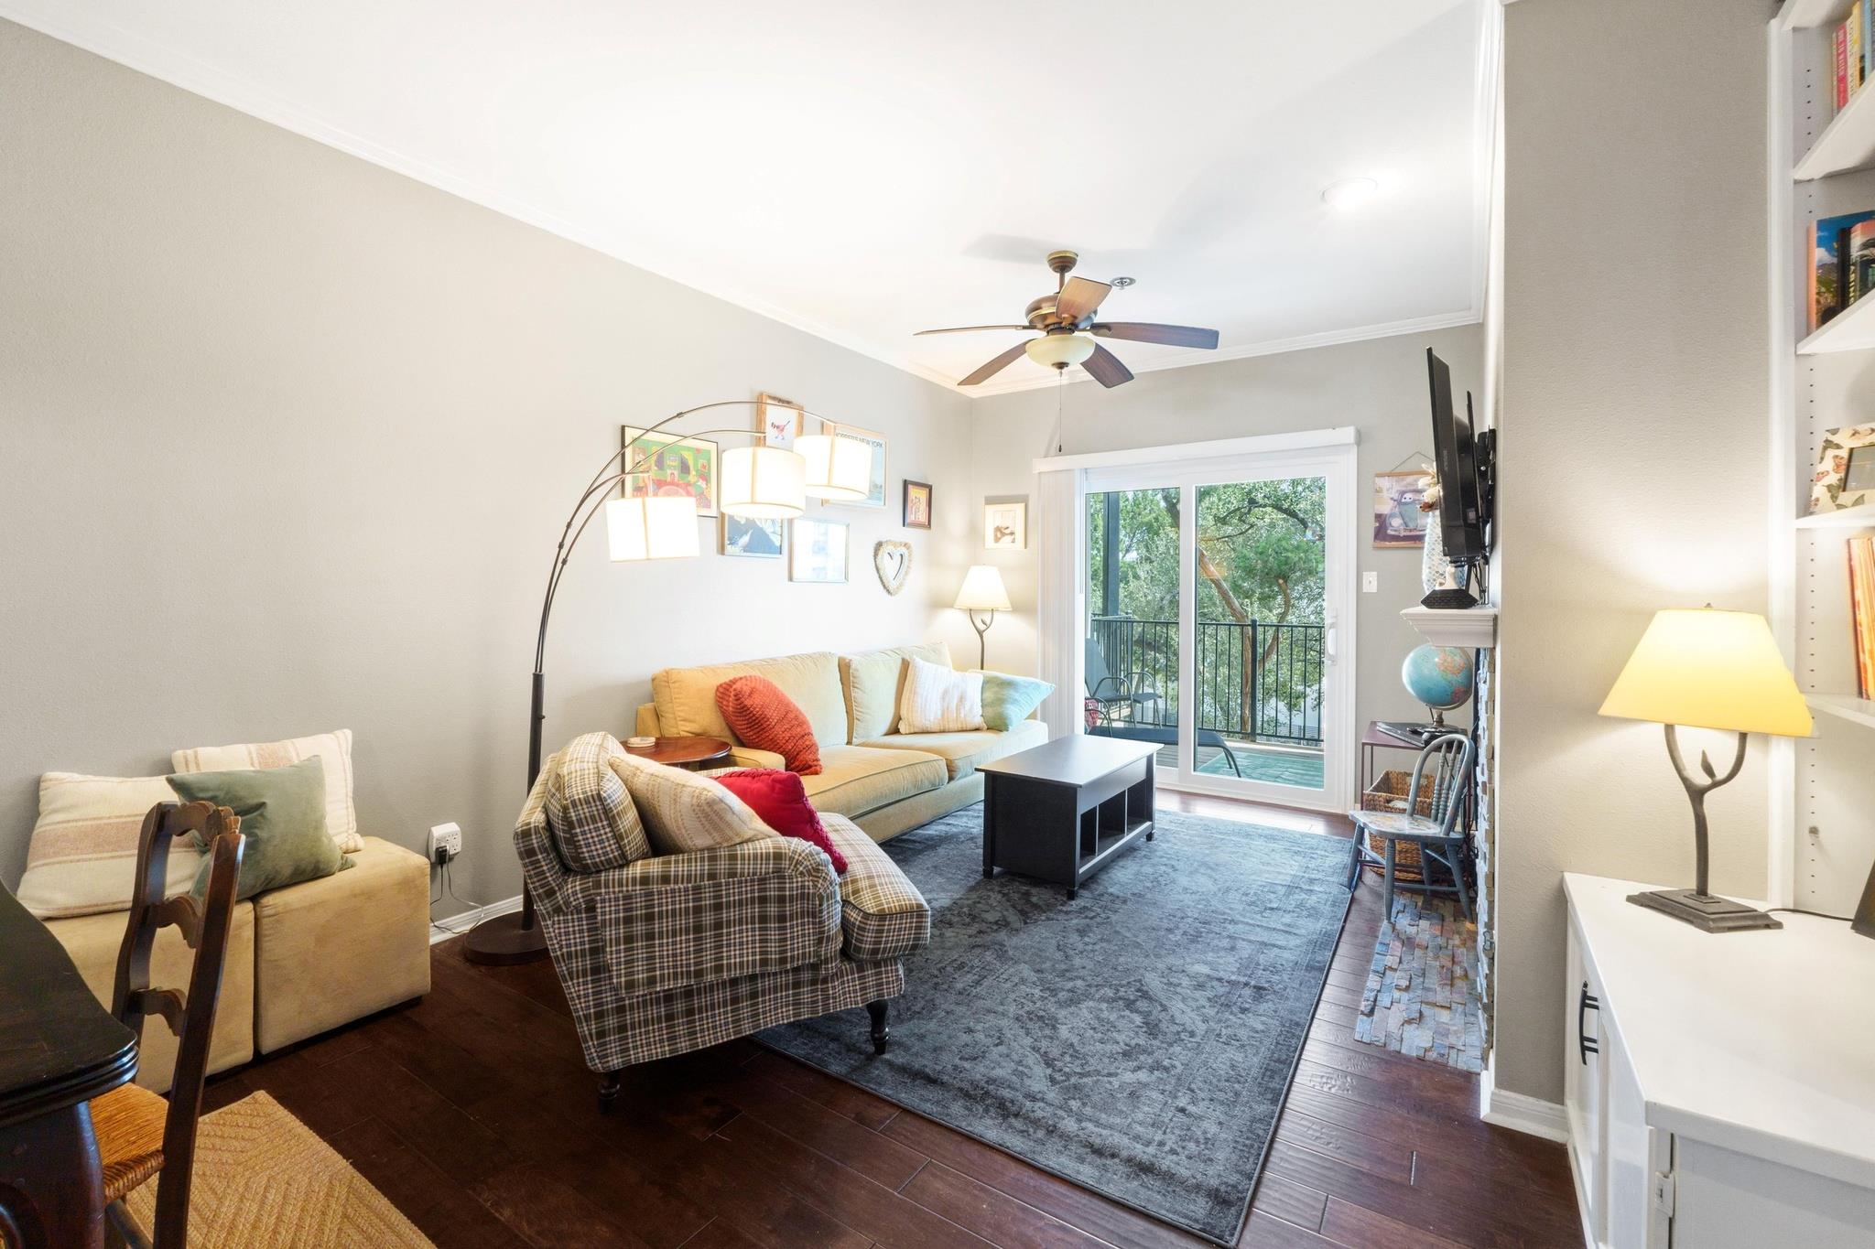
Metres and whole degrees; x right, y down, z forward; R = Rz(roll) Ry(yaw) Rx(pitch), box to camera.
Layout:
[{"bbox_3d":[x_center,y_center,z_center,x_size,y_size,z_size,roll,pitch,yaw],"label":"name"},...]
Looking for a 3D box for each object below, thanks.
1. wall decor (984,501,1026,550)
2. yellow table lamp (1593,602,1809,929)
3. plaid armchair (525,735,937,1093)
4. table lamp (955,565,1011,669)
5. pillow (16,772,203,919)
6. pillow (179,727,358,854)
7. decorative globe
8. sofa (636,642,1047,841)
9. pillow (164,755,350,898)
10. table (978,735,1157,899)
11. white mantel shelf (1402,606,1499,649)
[{"bbox_3d":[0.489,-0.712,5.679,0.335,0.335,0.030,1,2,33],"label":"wall decor"},{"bbox_3d":[1.528,0.266,1.555,0.310,0.615,0.310,0,2,-7],"label":"yellow table lamp"},{"bbox_3d":[-0.656,0.740,2.380,1.000,0.870,0.930,-1,2,-20],"label":"plaid armchair"},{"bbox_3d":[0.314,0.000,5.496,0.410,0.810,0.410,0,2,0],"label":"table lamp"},{"bbox_3d":[-2.143,0.575,2.098,0.390,0.380,0.140,-1,-10,-33],"label":"pillow"},{"bbox_3d":[-2.026,0.556,2.367,0.130,0.400,0.420,-6,-2,33],"label":"pillow"},{"bbox_3d":[2.360,0.290,3.680,0.320,0.410,0.320,1,2,33],"label":"decorative globe"},{"bbox_3d":[-0.327,0.644,4.222,0.890,0.930,2.420,1,2,33],"label":"sofa"},{"bbox_3d":[-1.960,0.589,2.277,0.140,0.375,0.390,-17,-7,31],"label":"pillow"},{"bbox_3d":[0.667,0.880,3.773,0.500,0.480,1.050,1,2,35],"label":"table"},{"bbox_3d":[1.720,-0.010,2.640,0.205,0.105,1.500,1,2,33],"label":"white mantel shelf"}]

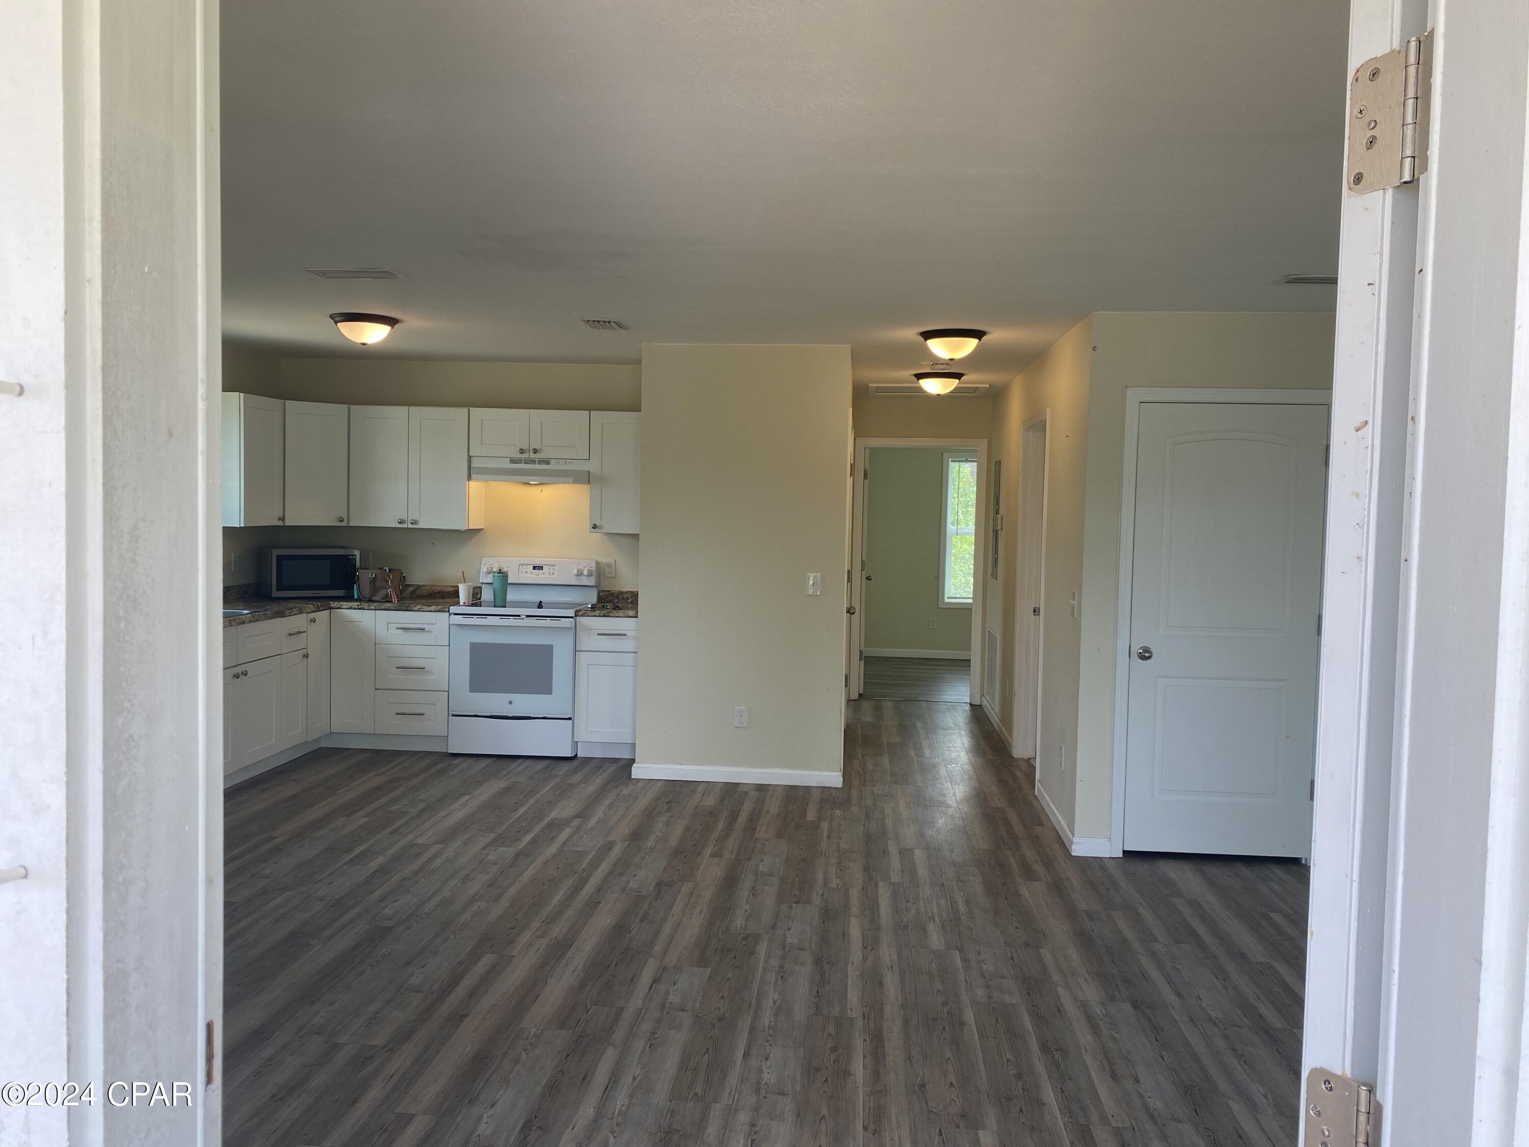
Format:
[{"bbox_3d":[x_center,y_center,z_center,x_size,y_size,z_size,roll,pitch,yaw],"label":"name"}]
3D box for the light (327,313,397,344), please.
[{"bbox_3d":[-1.965,-1.189,5.653,0.328,0.142,0.328,1,3,5],"label":"light"}]

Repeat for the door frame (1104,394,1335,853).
[{"bbox_3d":[2.064,0.242,5.180,0.935,2.122,0.110,1,3,5],"label":"door frame"}]

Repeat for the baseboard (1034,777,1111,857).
[{"bbox_3d":[1.541,1.217,5.775,0.175,0.085,1.093,1,3,5],"label":"baseboard"}]

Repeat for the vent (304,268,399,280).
[{"bbox_3d":[-1.615,-1.183,4.565,0.352,0.018,0.195,1,3,5],"label":"vent"}]

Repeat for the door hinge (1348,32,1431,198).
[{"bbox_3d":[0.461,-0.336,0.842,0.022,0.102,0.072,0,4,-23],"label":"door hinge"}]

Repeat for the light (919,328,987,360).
[{"bbox_3d":[0.947,-1.141,5.764,0.328,0.142,0.328,1,3,5],"label":"light"}]

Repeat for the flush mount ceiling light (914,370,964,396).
[{"bbox_3d":[1.146,-1.242,7.527,0.328,0.142,0.328,1,3,5],"label":"flush mount ceiling light"}]

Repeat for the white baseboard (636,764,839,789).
[{"bbox_3d":[-0.157,1.142,6.505,1.200,0.085,0.020,1,3,5],"label":"white baseboard"}]

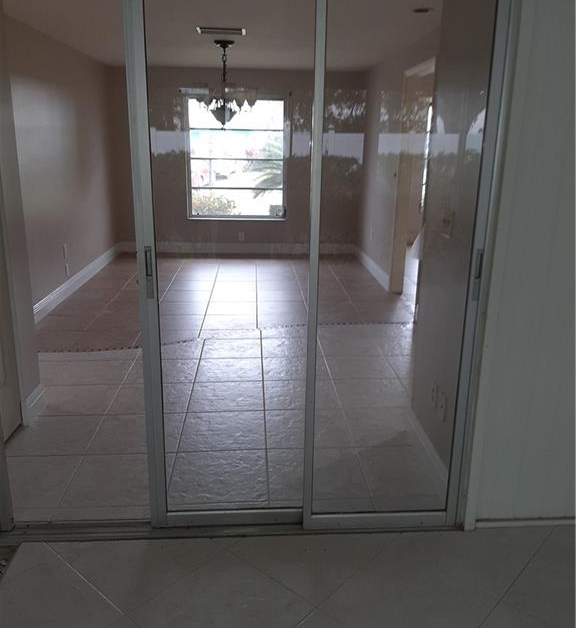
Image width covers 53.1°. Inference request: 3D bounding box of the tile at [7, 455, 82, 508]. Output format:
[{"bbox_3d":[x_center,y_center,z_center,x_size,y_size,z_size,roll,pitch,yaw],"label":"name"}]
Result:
[{"bbox_3d":[-1.228,0.774,2.659,0.455,0.012,0.455,-1,16,-3],"label":"tile"}]

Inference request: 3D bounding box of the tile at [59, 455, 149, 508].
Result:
[{"bbox_3d":[-0.774,0.768,2.686,0.455,0.012,0.455,-1,16,-3],"label":"tile"}]

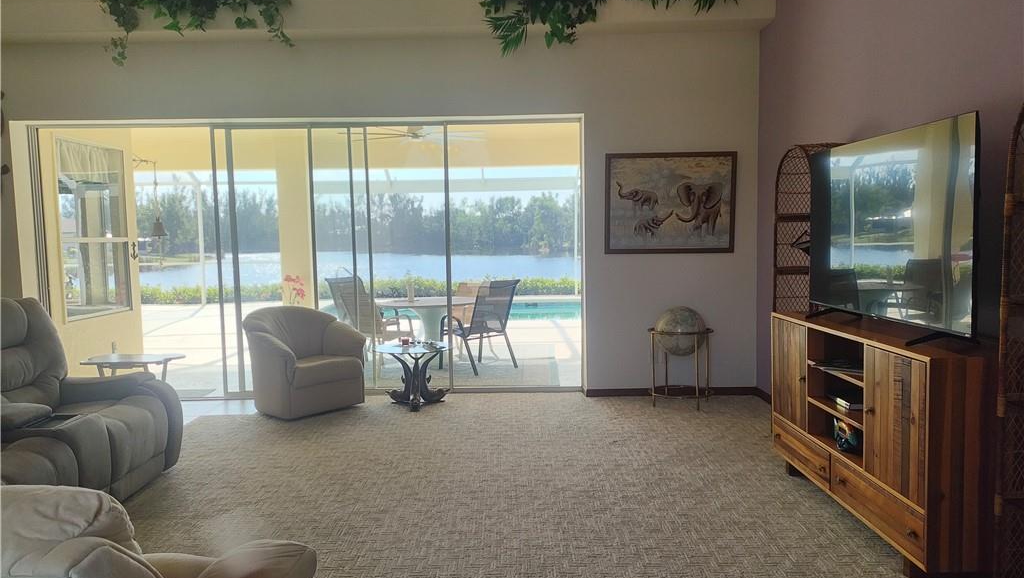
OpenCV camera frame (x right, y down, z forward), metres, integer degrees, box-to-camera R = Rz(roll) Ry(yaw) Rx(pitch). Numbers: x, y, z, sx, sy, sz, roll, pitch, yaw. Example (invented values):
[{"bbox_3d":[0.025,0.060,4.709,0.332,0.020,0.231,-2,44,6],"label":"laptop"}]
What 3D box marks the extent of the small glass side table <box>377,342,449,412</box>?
[{"bbox_3d":[-0.840,0.746,6.263,0.633,0.503,0.633,-1,4,-1],"label":"small glass side table"}]

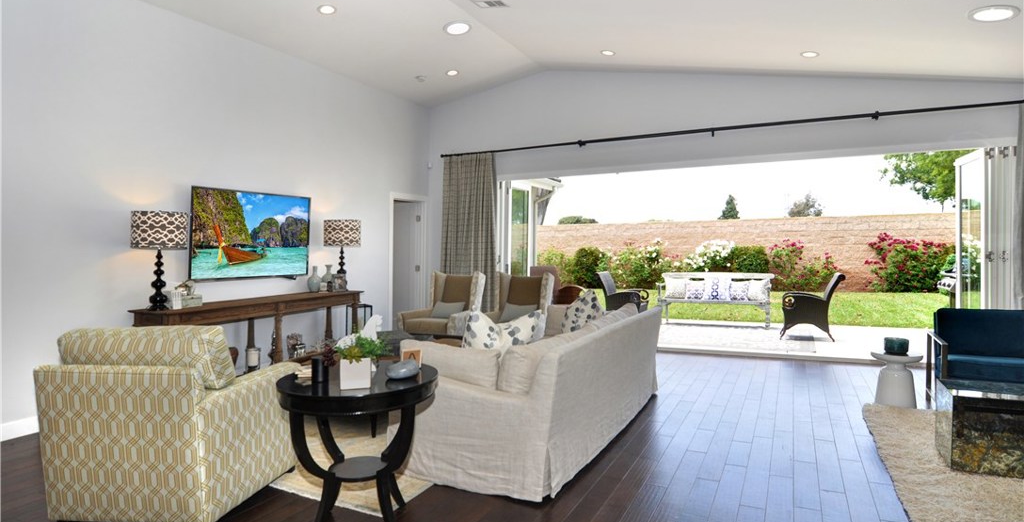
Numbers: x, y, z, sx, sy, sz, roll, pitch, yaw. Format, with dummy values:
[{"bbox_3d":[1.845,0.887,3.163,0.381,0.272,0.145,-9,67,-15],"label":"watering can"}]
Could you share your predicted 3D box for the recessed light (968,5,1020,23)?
[{"bbox_3d":[3.461,-1.778,3.662,0.300,0.040,0.300,13,8,28],"label":"recessed light"}]

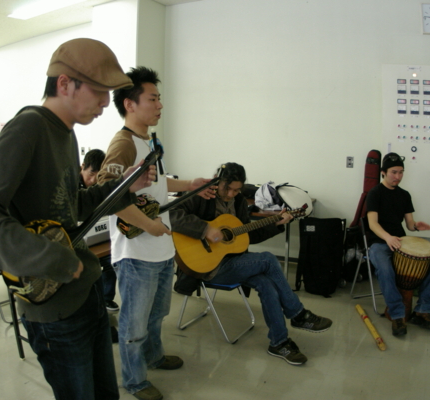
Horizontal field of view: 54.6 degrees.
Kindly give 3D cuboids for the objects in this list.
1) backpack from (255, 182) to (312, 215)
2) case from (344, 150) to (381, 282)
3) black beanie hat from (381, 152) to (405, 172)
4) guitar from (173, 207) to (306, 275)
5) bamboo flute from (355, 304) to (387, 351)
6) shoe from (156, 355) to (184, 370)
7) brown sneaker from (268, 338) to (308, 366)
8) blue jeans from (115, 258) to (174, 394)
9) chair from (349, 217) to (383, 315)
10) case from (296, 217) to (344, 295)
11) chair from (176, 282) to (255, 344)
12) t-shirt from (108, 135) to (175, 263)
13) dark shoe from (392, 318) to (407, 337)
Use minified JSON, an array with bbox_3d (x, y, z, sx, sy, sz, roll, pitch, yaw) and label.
[{"bbox_3d":[0.666,-0.005,4.050,0.450,0.330,0.420,8,11,44],"label":"backpack"},{"bbox_3d":[1.523,0.162,4.080,0.420,1.250,0.160,5,5,33],"label":"case"},{"bbox_3d":[1.388,-0.292,3.240,0.180,0.165,0.215,-3,9,-20],"label":"black beanie hat"},{"bbox_3d":[0.220,0.216,2.931,1.020,0.385,0.115,-19,-10,-22],"label":"guitar"},{"bbox_3d":[1.125,0.907,3.023,0.050,0.050,0.720,0,9,5],"label":"bamboo flute"},{"bbox_3d":[-0.320,0.965,2.550,0.280,0.100,0.100,0,9,-1],"label":"shoe"},{"bbox_3d":[0.455,0.946,2.619,0.105,0.110,0.285,-9,12,-44],"label":"brown sneaker"},{"bbox_3d":[-0.393,0.649,2.320,0.340,0.840,0.420,5,9,30],"label":"blue jeans"},{"bbox_3d":[1.424,0.518,3.400,0.460,0.760,0.480,-2,8,-16],"label":"chair"},{"bbox_3d":[0.941,0.508,3.680,0.400,0.700,0.260,1,8,9],"label":"case"},{"bbox_3d":[0.039,0.554,2.980,0.480,0.760,0.460,4,9,28],"label":"chair"},{"bbox_3d":[-0.397,-0.003,2.220,0.270,0.660,0.450,5,9,30],"label":"t-shirt"},{"bbox_3d":[1.335,0.879,3.034,0.105,0.110,0.280,1,9,9],"label":"dark shoe"}]

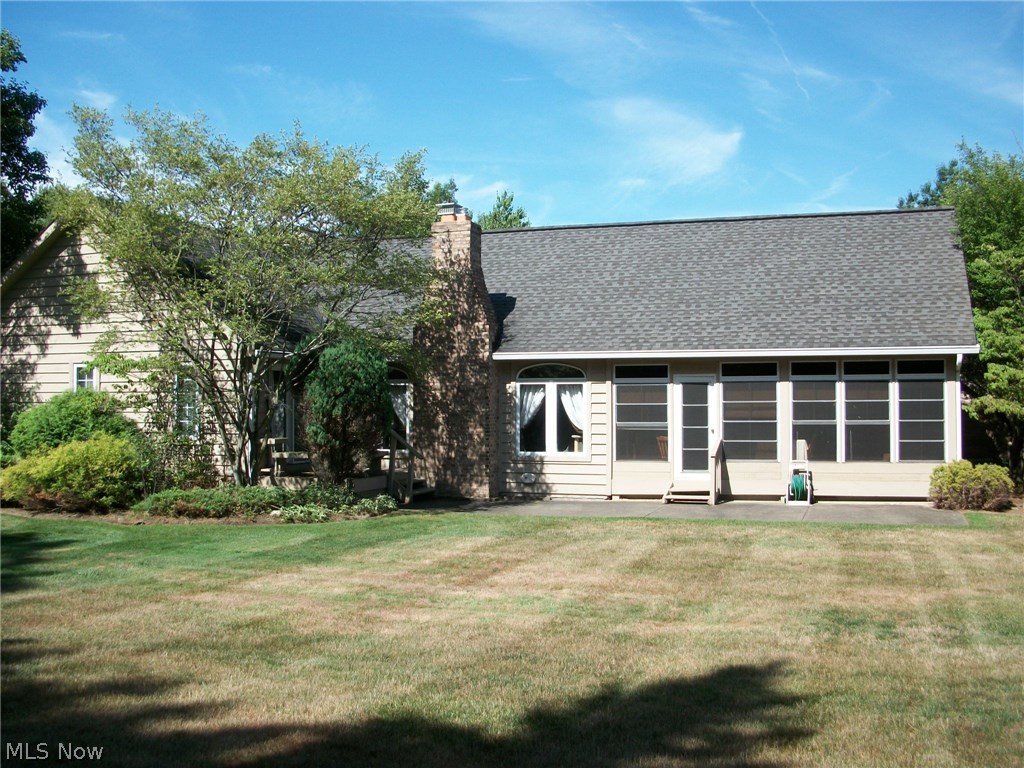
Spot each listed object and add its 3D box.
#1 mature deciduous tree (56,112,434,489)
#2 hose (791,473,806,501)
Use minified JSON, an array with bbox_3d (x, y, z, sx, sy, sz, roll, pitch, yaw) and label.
[{"bbox_3d":[-4.720,-1.460,18.600,6.800,7.000,6.000,0,-2,0],"label":"mature deciduous tree"},{"bbox_3d":[5.370,1.920,19.400,0.290,0.500,0.340,-1,-3,13],"label":"hose"}]

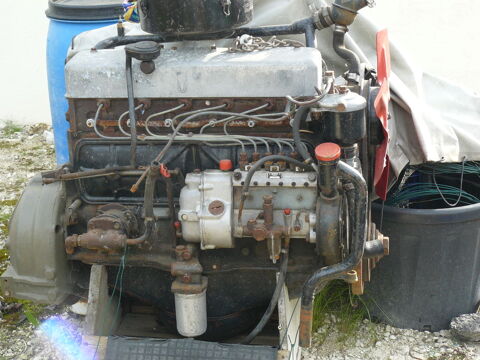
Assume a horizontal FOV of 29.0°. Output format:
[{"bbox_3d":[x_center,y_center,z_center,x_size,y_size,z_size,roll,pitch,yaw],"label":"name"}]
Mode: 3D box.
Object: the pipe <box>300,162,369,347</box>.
[{"bbox_3d":[0.253,0.207,2.583,0.176,0.515,0.100,0,17,0],"label":"pipe"}]

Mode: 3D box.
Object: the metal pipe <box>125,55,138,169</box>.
[{"bbox_3d":[-0.296,-0.185,2.537,0.026,0.310,0.030,0,17,0],"label":"metal pipe"}]

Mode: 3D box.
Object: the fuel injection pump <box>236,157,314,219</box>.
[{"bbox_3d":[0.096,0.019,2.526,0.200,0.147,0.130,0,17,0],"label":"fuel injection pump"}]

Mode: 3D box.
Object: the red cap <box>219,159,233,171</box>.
[{"bbox_3d":[-0.039,-0.042,2.518,0.034,0.025,0.034,0,17,0],"label":"red cap"}]

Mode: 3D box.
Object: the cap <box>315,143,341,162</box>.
[{"bbox_3d":[0.231,-0.073,2.456,0.067,0.020,0.067,0,32,0],"label":"cap"}]

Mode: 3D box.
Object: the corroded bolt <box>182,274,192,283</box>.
[{"bbox_3d":[-0.148,0.278,2.626,0.025,0.021,0.020,0,17,0],"label":"corroded bolt"}]

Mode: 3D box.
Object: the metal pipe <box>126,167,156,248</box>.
[{"bbox_3d":[-0.270,0.076,2.554,0.070,0.206,0.060,0,17,0],"label":"metal pipe"}]

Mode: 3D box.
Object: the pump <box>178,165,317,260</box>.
[{"bbox_3d":[0.020,0.086,2.546,0.361,0.216,0.180,0,17,0],"label":"pump"}]

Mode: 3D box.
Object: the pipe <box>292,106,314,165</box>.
[{"bbox_3d":[0.171,-0.121,2.514,0.052,0.144,0.070,0,17,0],"label":"pipe"}]

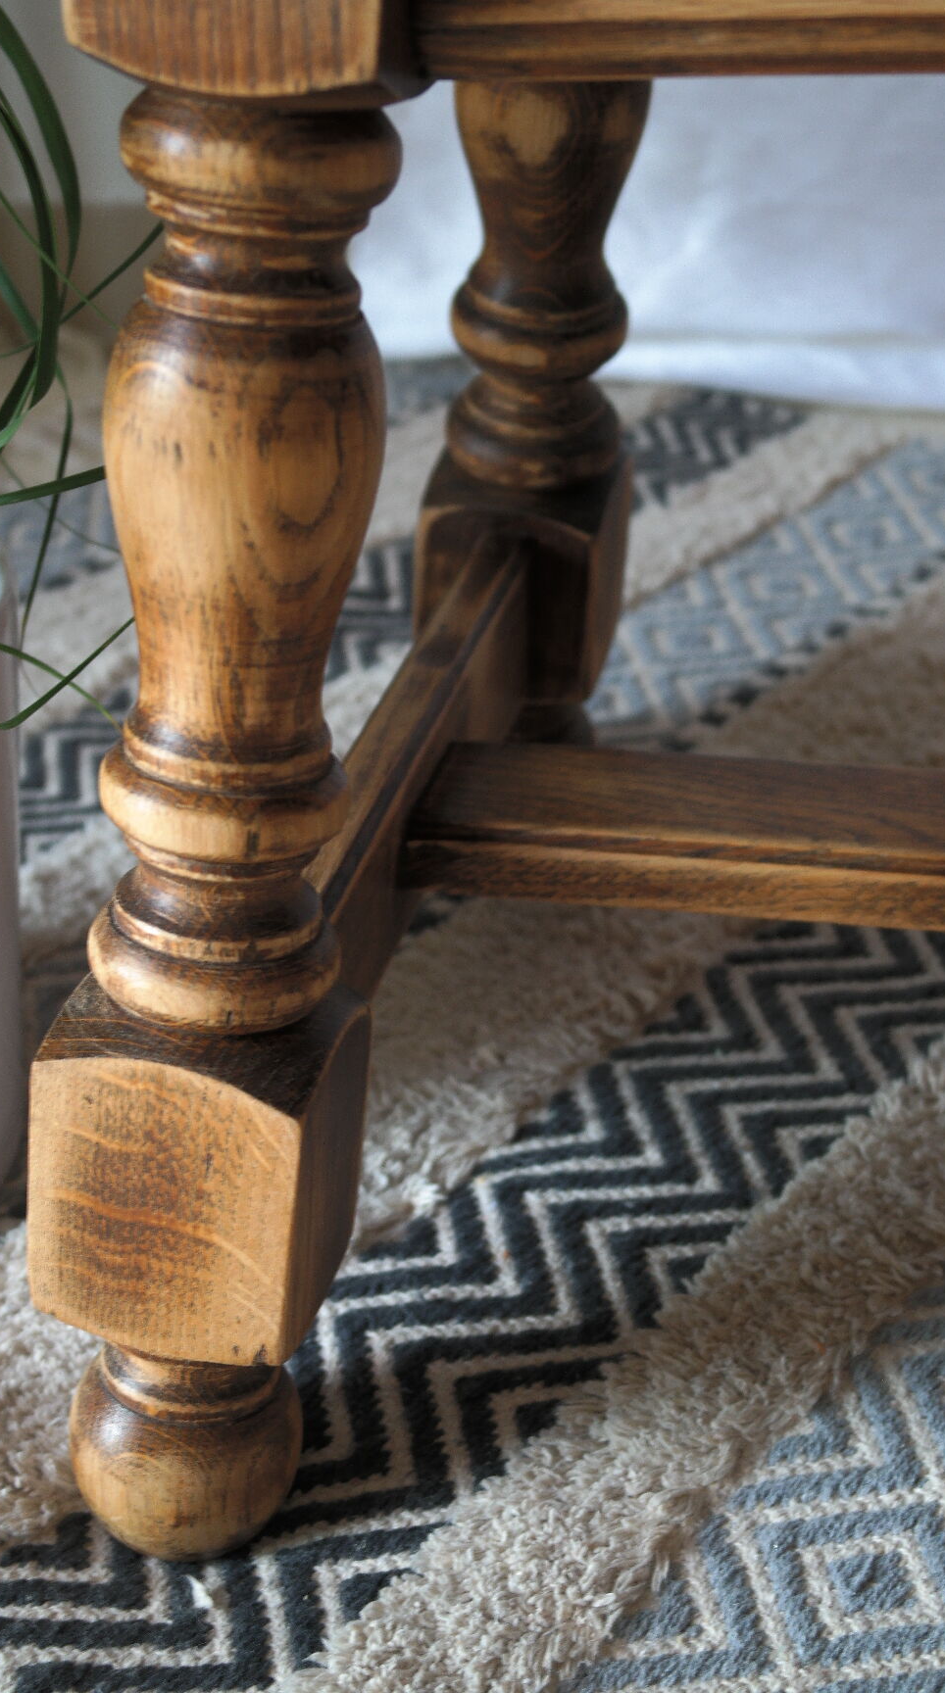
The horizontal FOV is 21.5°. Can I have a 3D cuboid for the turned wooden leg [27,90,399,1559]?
[{"bbox_3d":[-0.051,0.010,0.507,0.056,0.323,0.054,11,26,11],"label":"turned wooden leg"}]

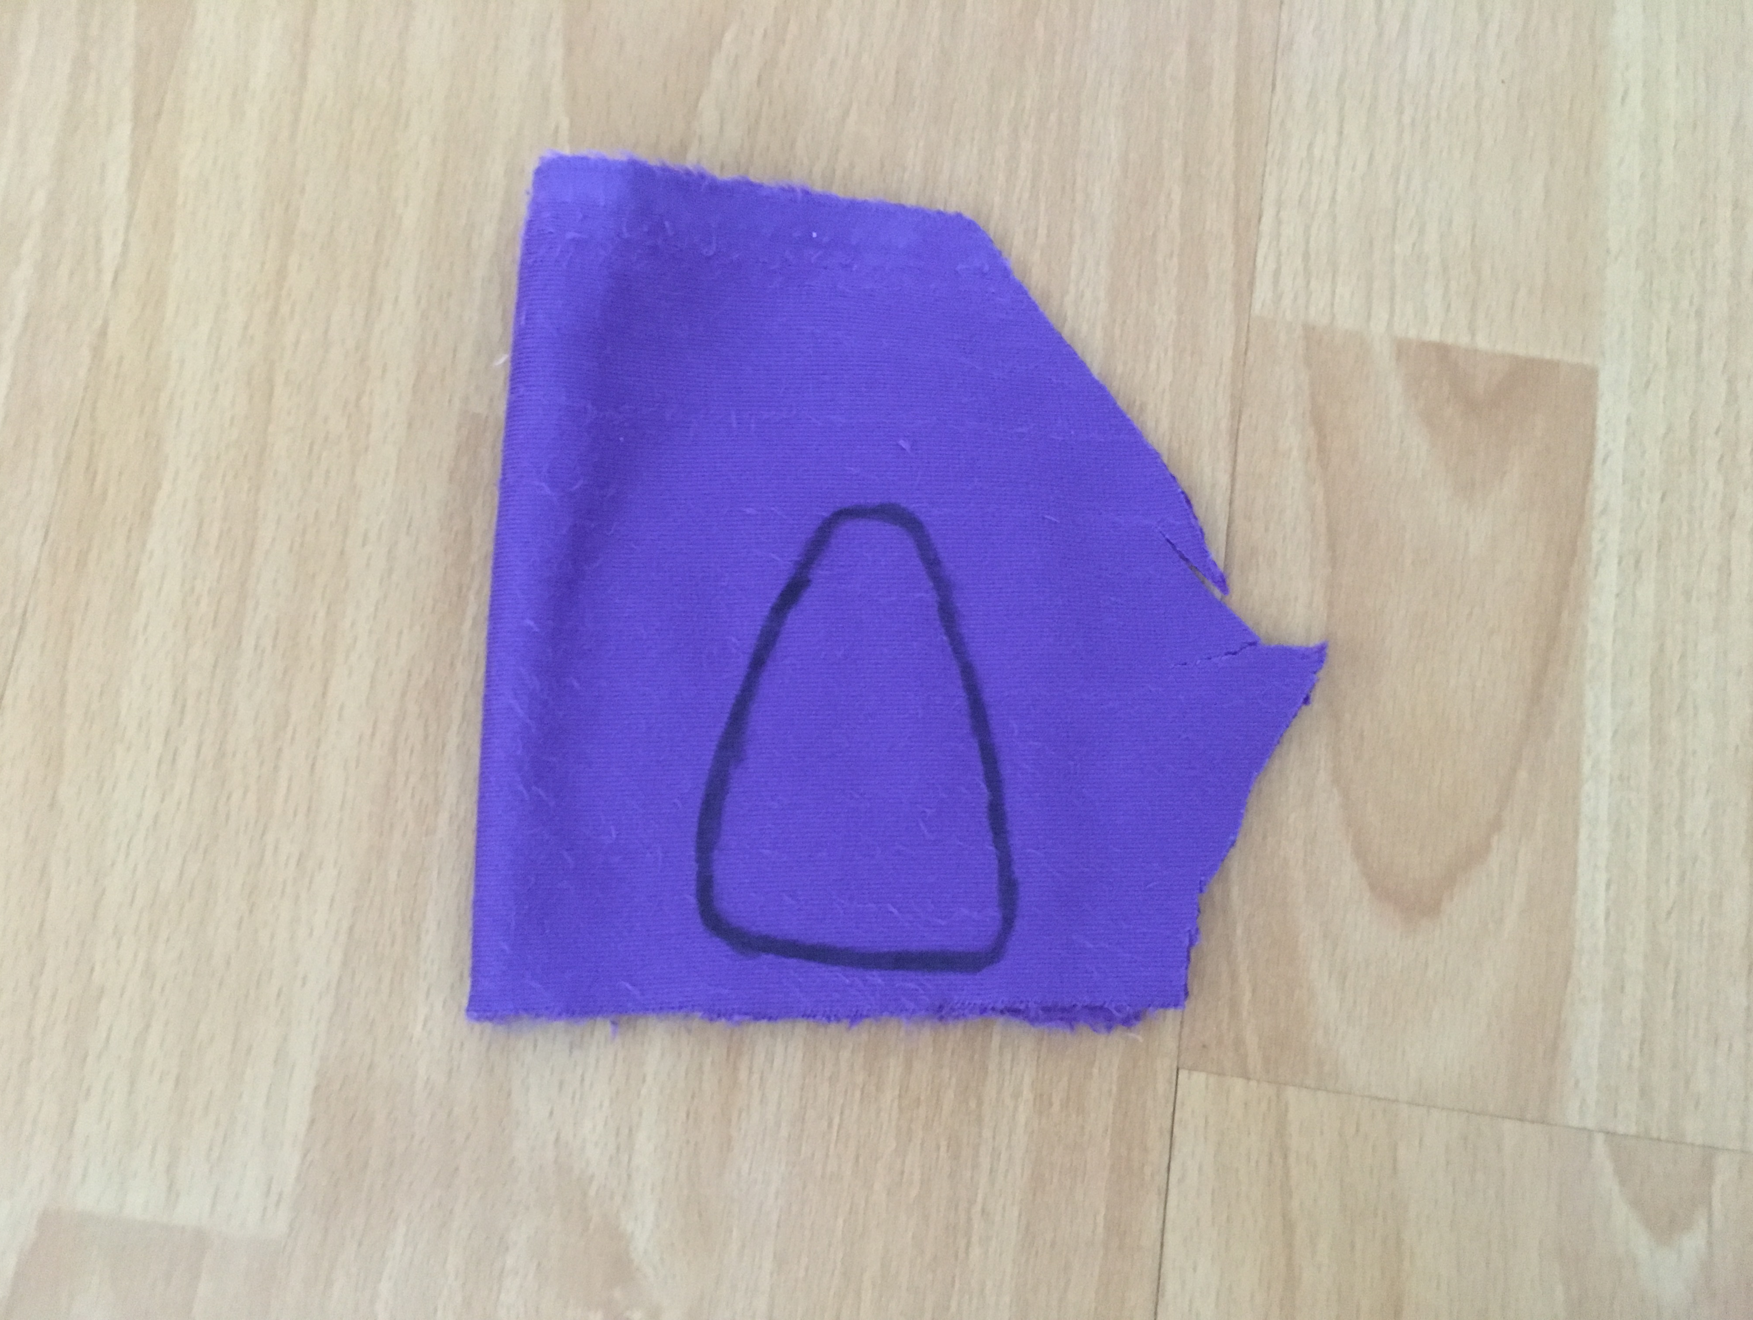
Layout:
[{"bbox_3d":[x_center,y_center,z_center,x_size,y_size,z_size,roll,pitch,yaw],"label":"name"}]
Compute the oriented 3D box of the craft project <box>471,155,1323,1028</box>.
[{"bbox_3d":[0.006,-0.015,0.243,0.137,0.006,0.147,1,78,-2],"label":"craft project"}]

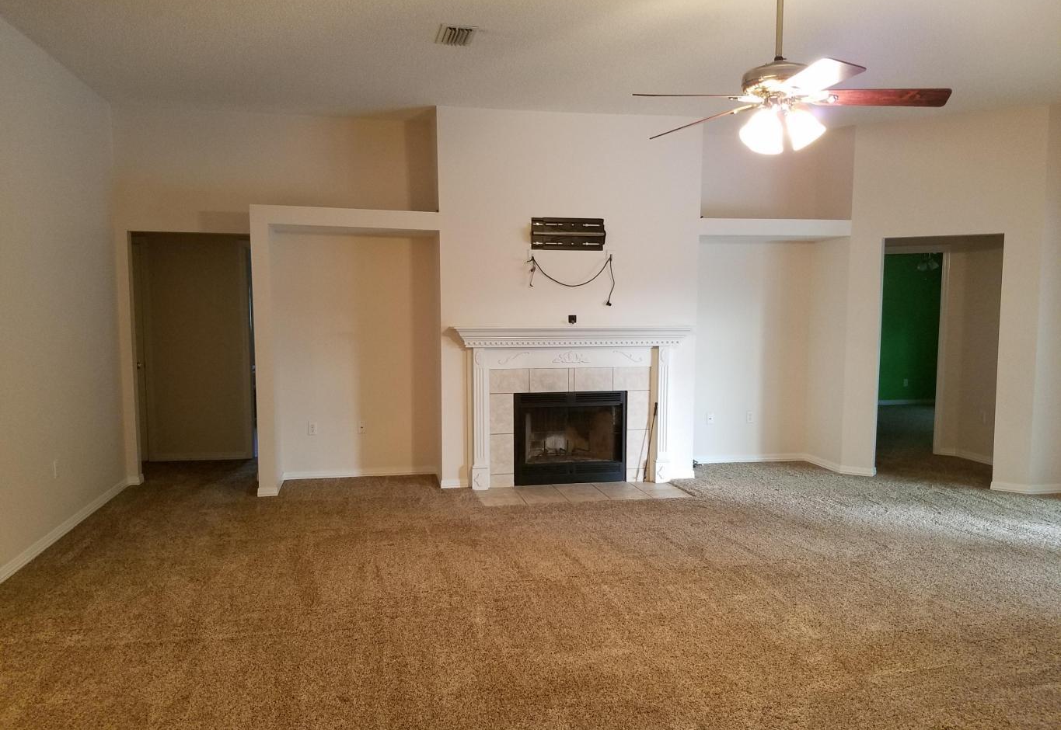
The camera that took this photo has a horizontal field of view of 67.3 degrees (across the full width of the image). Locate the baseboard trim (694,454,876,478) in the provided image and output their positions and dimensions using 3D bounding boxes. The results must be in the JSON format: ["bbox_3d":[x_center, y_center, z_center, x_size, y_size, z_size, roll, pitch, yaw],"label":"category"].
[{"bbox_3d":[2.195,0.928,7.360,1.673,0.072,0.765,0,5,-6],"label":"baseboard trim"}]

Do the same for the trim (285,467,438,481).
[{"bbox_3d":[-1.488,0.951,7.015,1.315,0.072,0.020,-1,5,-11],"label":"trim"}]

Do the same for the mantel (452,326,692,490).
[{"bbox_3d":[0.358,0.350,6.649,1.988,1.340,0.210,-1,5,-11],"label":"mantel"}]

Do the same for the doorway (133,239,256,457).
[{"bbox_3d":[-2.819,-0.052,6.770,1.008,2.106,0.140,-1,5,-11],"label":"doorway"}]

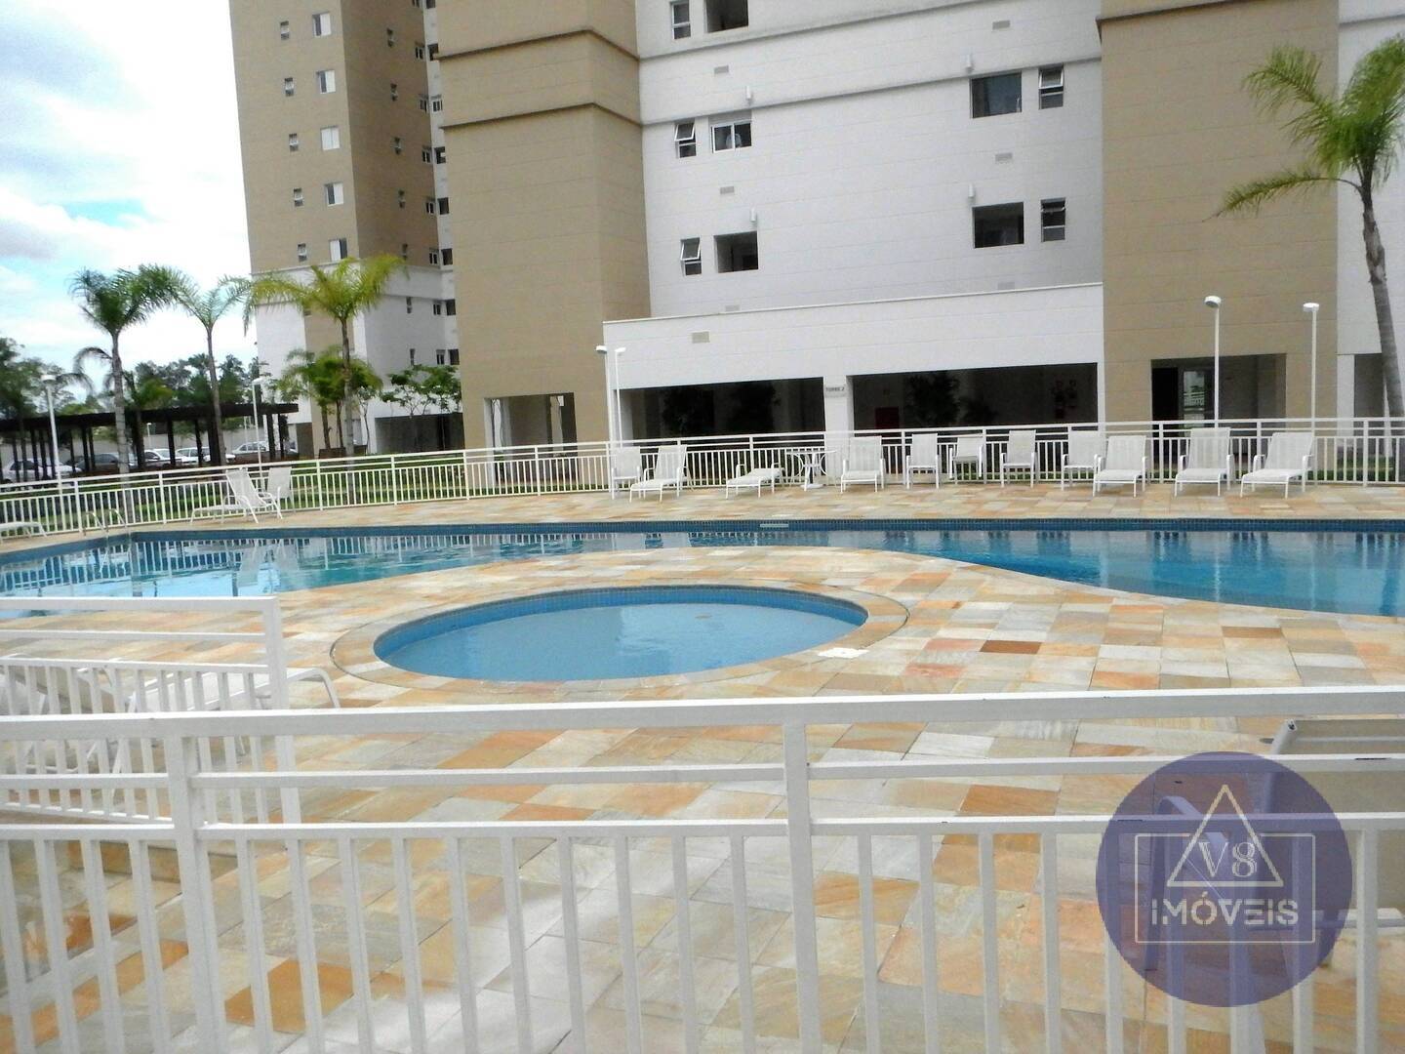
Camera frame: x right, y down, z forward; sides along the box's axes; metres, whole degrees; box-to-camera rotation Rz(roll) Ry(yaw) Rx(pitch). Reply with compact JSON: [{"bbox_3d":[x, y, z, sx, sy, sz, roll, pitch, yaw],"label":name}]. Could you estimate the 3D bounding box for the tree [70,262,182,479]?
[{"bbox_3d":[-12.160,-2.813,24.278,2.354,5.413,2.472,-3,6,0],"label":"tree"}]

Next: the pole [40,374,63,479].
[{"bbox_3d":[-12.924,-1.422,22.512,0.270,3.110,0.360,-1,6,17],"label":"pole"}]

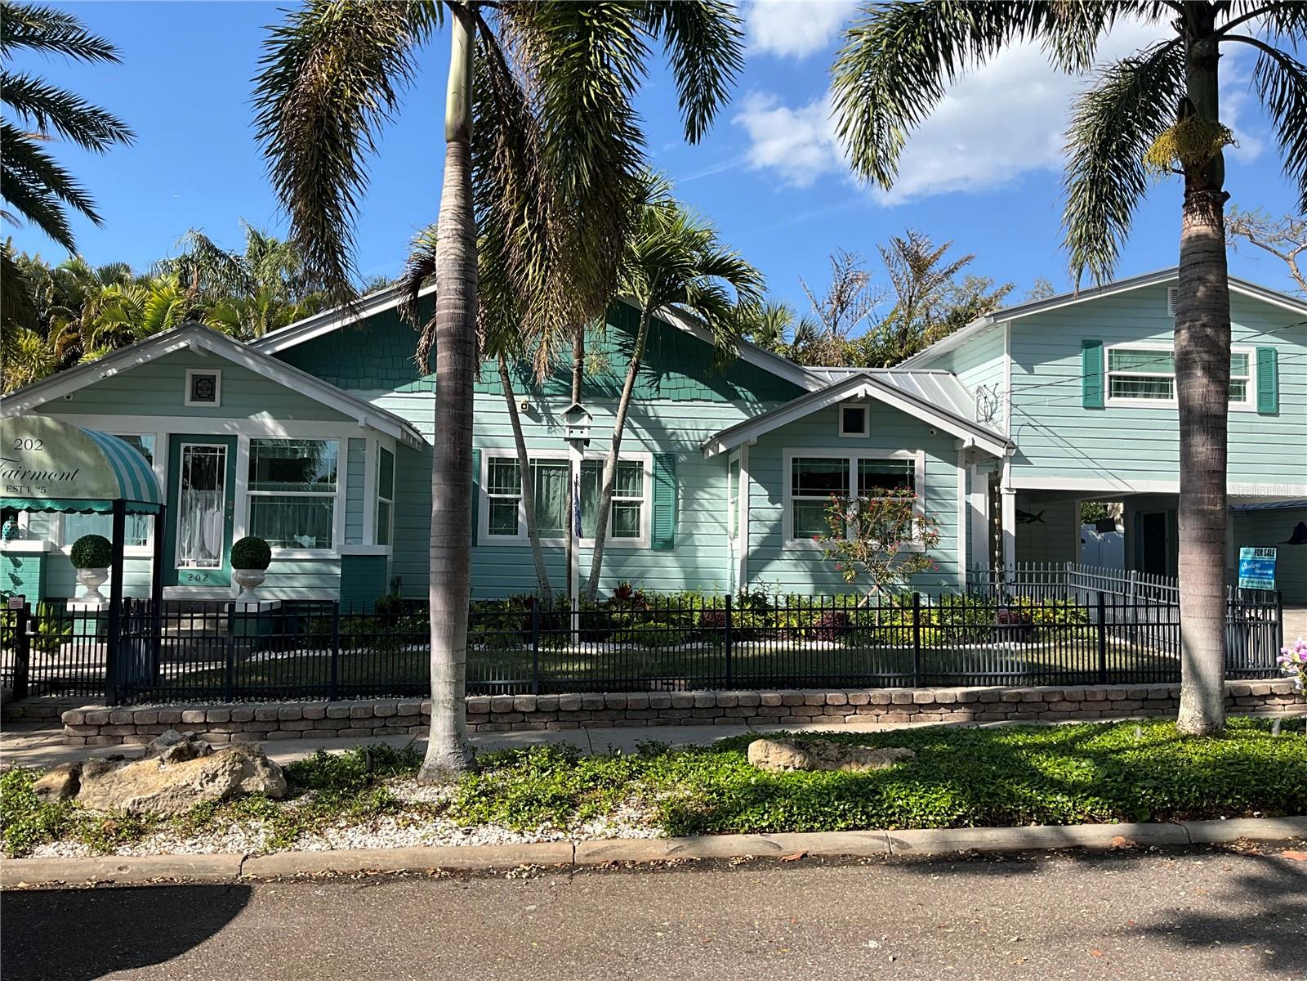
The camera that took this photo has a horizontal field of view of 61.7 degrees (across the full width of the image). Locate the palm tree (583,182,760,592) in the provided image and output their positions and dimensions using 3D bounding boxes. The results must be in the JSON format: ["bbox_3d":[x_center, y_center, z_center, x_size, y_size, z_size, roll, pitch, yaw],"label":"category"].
[{"bbox_3d":[0.211,-1.056,15.115,2.683,6.244,2.500,1,-4,-5],"label":"palm tree"}]

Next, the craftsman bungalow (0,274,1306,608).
[{"bbox_3d":[1.201,-0.509,20.875,21.000,6.050,12.200,1,-4,-5],"label":"craftsman bungalow"}]

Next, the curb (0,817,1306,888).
[{"bbox_3d":[0.185,2.065,6.329,7.575,0.130,0.170,0,-4,-5],"label":"curb"}]

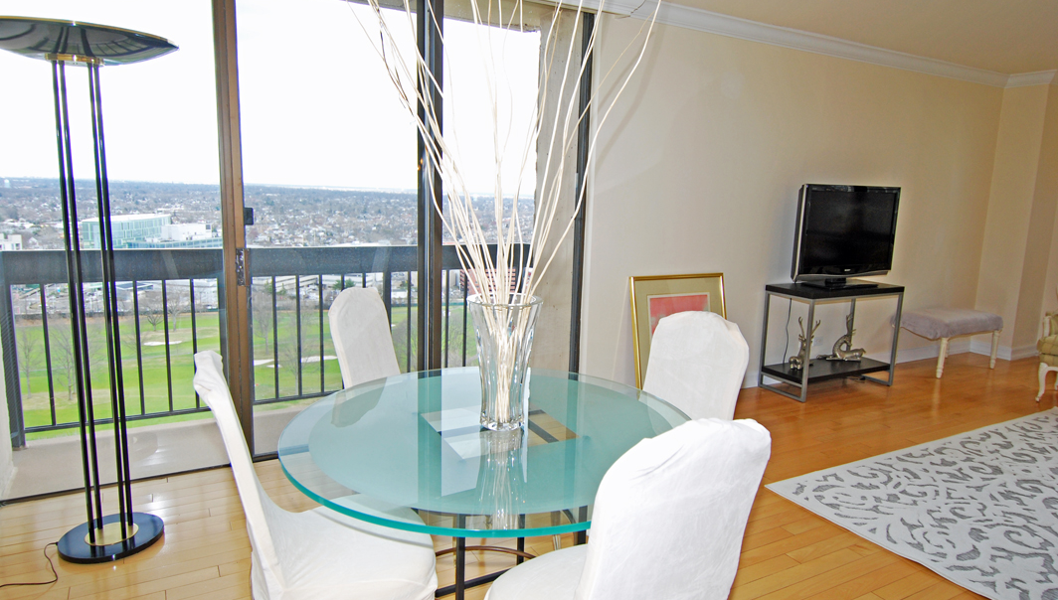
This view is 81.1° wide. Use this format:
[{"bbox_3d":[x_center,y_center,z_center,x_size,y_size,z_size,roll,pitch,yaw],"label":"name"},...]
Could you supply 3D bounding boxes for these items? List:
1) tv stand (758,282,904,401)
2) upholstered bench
[{"bbox_3d":[2.237,0.275,4.559,0.986,0.756,0.385,-3,11,-28],"label":"tv stand"},{"bbox_3d":[3.530,0.341,5.224,0.860,0.478,0.430,-3,11,-28],"label":"upholstered bench"}]

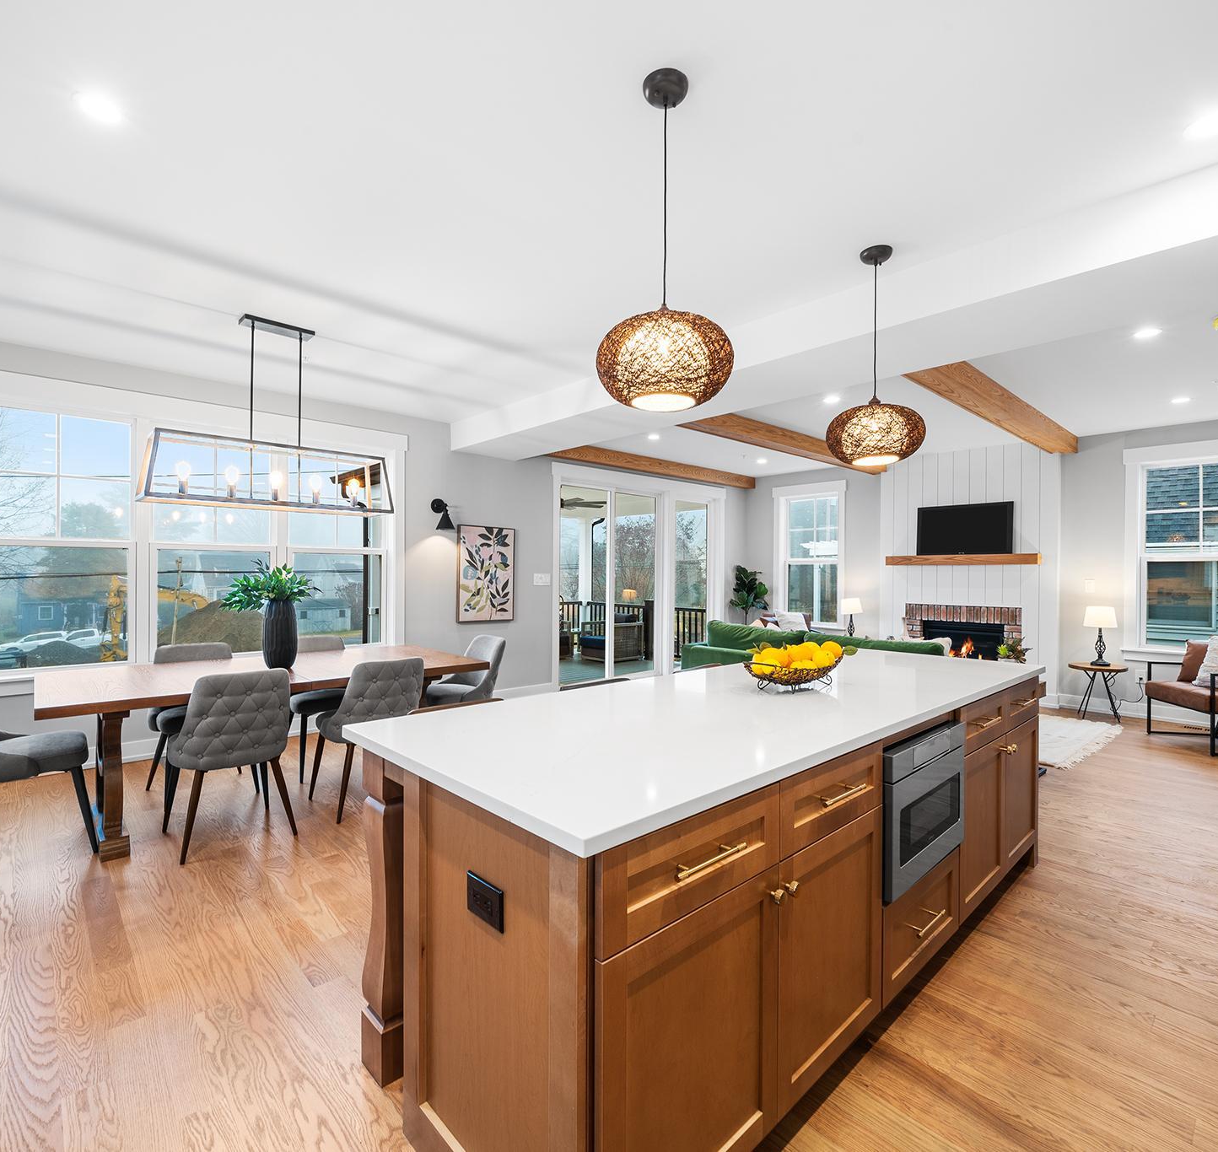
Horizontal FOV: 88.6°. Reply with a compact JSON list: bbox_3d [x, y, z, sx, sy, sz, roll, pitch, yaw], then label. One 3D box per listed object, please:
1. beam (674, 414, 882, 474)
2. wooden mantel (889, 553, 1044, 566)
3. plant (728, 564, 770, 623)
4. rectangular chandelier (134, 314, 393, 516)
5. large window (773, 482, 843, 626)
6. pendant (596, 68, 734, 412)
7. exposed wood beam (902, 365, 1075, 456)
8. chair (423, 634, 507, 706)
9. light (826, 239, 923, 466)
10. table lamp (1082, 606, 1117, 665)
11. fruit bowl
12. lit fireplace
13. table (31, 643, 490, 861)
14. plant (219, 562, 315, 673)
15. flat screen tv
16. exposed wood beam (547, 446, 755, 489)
[{"bbox_3d":[1.894,-1.341,6.325,3.997,0.165,0.215,0,0,-43],"label":"beam"},{"bbox_3d":[3.900,-0.175,6.967,0.170,0.112,1.545,0,0,-43],"label":"wooden mantel"},{"bbox_3d":[1.950,0.555,8.750,0.540,1.500,0.540,0,0,-43],"label":"plant"},{"bbox_3d":[-1.940,-0.927,3.620,1.230,1.050,0.340,0,0,-43],"label":"rectangular chandelier"},{"bbox_3d":[2.686,-0.267,8.427,0.110,1.940,1.070,0,0,-43],"label":"large window"},{"bbox_3d":[0.165,-0.967,1.810,0.395,0.930,0.395,0,0,0],"label":"pendant"},{"bbox_3d":[3.171,-1.328,4.997,3.950,0.155,0.200,0,0,-43],"label":"exposed wood beam"},{"bbox_3d":[-1.058,0.871,4.380,0.600,0.845,0.500,0,0,-43],"label":"chair"},{"bbox_3d":[1.154,-0.941,2.693,0.395,0.940,0.395,0,0,-43],"label":"light"},{"bbox_3d":[4.606,0.561,5.846,0.255,0.546,0.255,0,0,-43],"label":"table lamp"},{"bbox_3d":[0.685,0.322,2.252,0.500,0.165,0.230,0,0,-43],"label":"fruit bowl"},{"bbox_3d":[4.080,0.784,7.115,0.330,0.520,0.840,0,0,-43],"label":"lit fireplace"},{"bbox_3d":[-1.940,0.930,3.676,2.140,0.765,1.130,0,0,-43],"label":"table"},{"bbox_3d":[-1.981,0.227,3.714,0.530,0.640,0.480,0,0,-43],"label":"plant"},{"bbox_3d":[3.948,-0.511,6.938,0.065,0.560,0.975,0,0,-43],"label":"flat screen tv"},{"bbox_3d":[0.576,-1.355,7.800,3.950,0.155,0.150,0,0,-43],"label":"exposed wood beam"}]

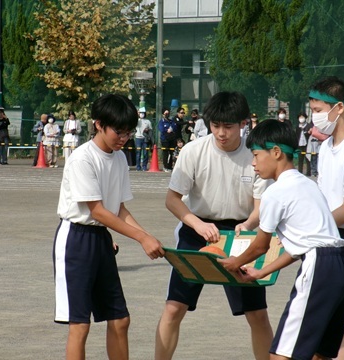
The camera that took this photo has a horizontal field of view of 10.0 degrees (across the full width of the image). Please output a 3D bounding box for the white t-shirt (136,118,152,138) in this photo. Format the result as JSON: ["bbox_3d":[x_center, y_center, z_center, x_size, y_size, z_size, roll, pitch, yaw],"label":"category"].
[{"bbox_3d":[-0.756,-1.360,52.200,0.490,0.550,0.280,1,2,12],"label":"white t-shirt"}]

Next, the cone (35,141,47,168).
[{"bbox_3d":[-3.542,-0.681,53.400,0.390,0.700,0.390,1,2,0],"label":"cone"}]

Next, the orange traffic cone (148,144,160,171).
[{"bbox_3d":[-0.436,-0.561,51.100,0.390,0.700,0.390,1,2,0],"label":"orange traffic cone"}]

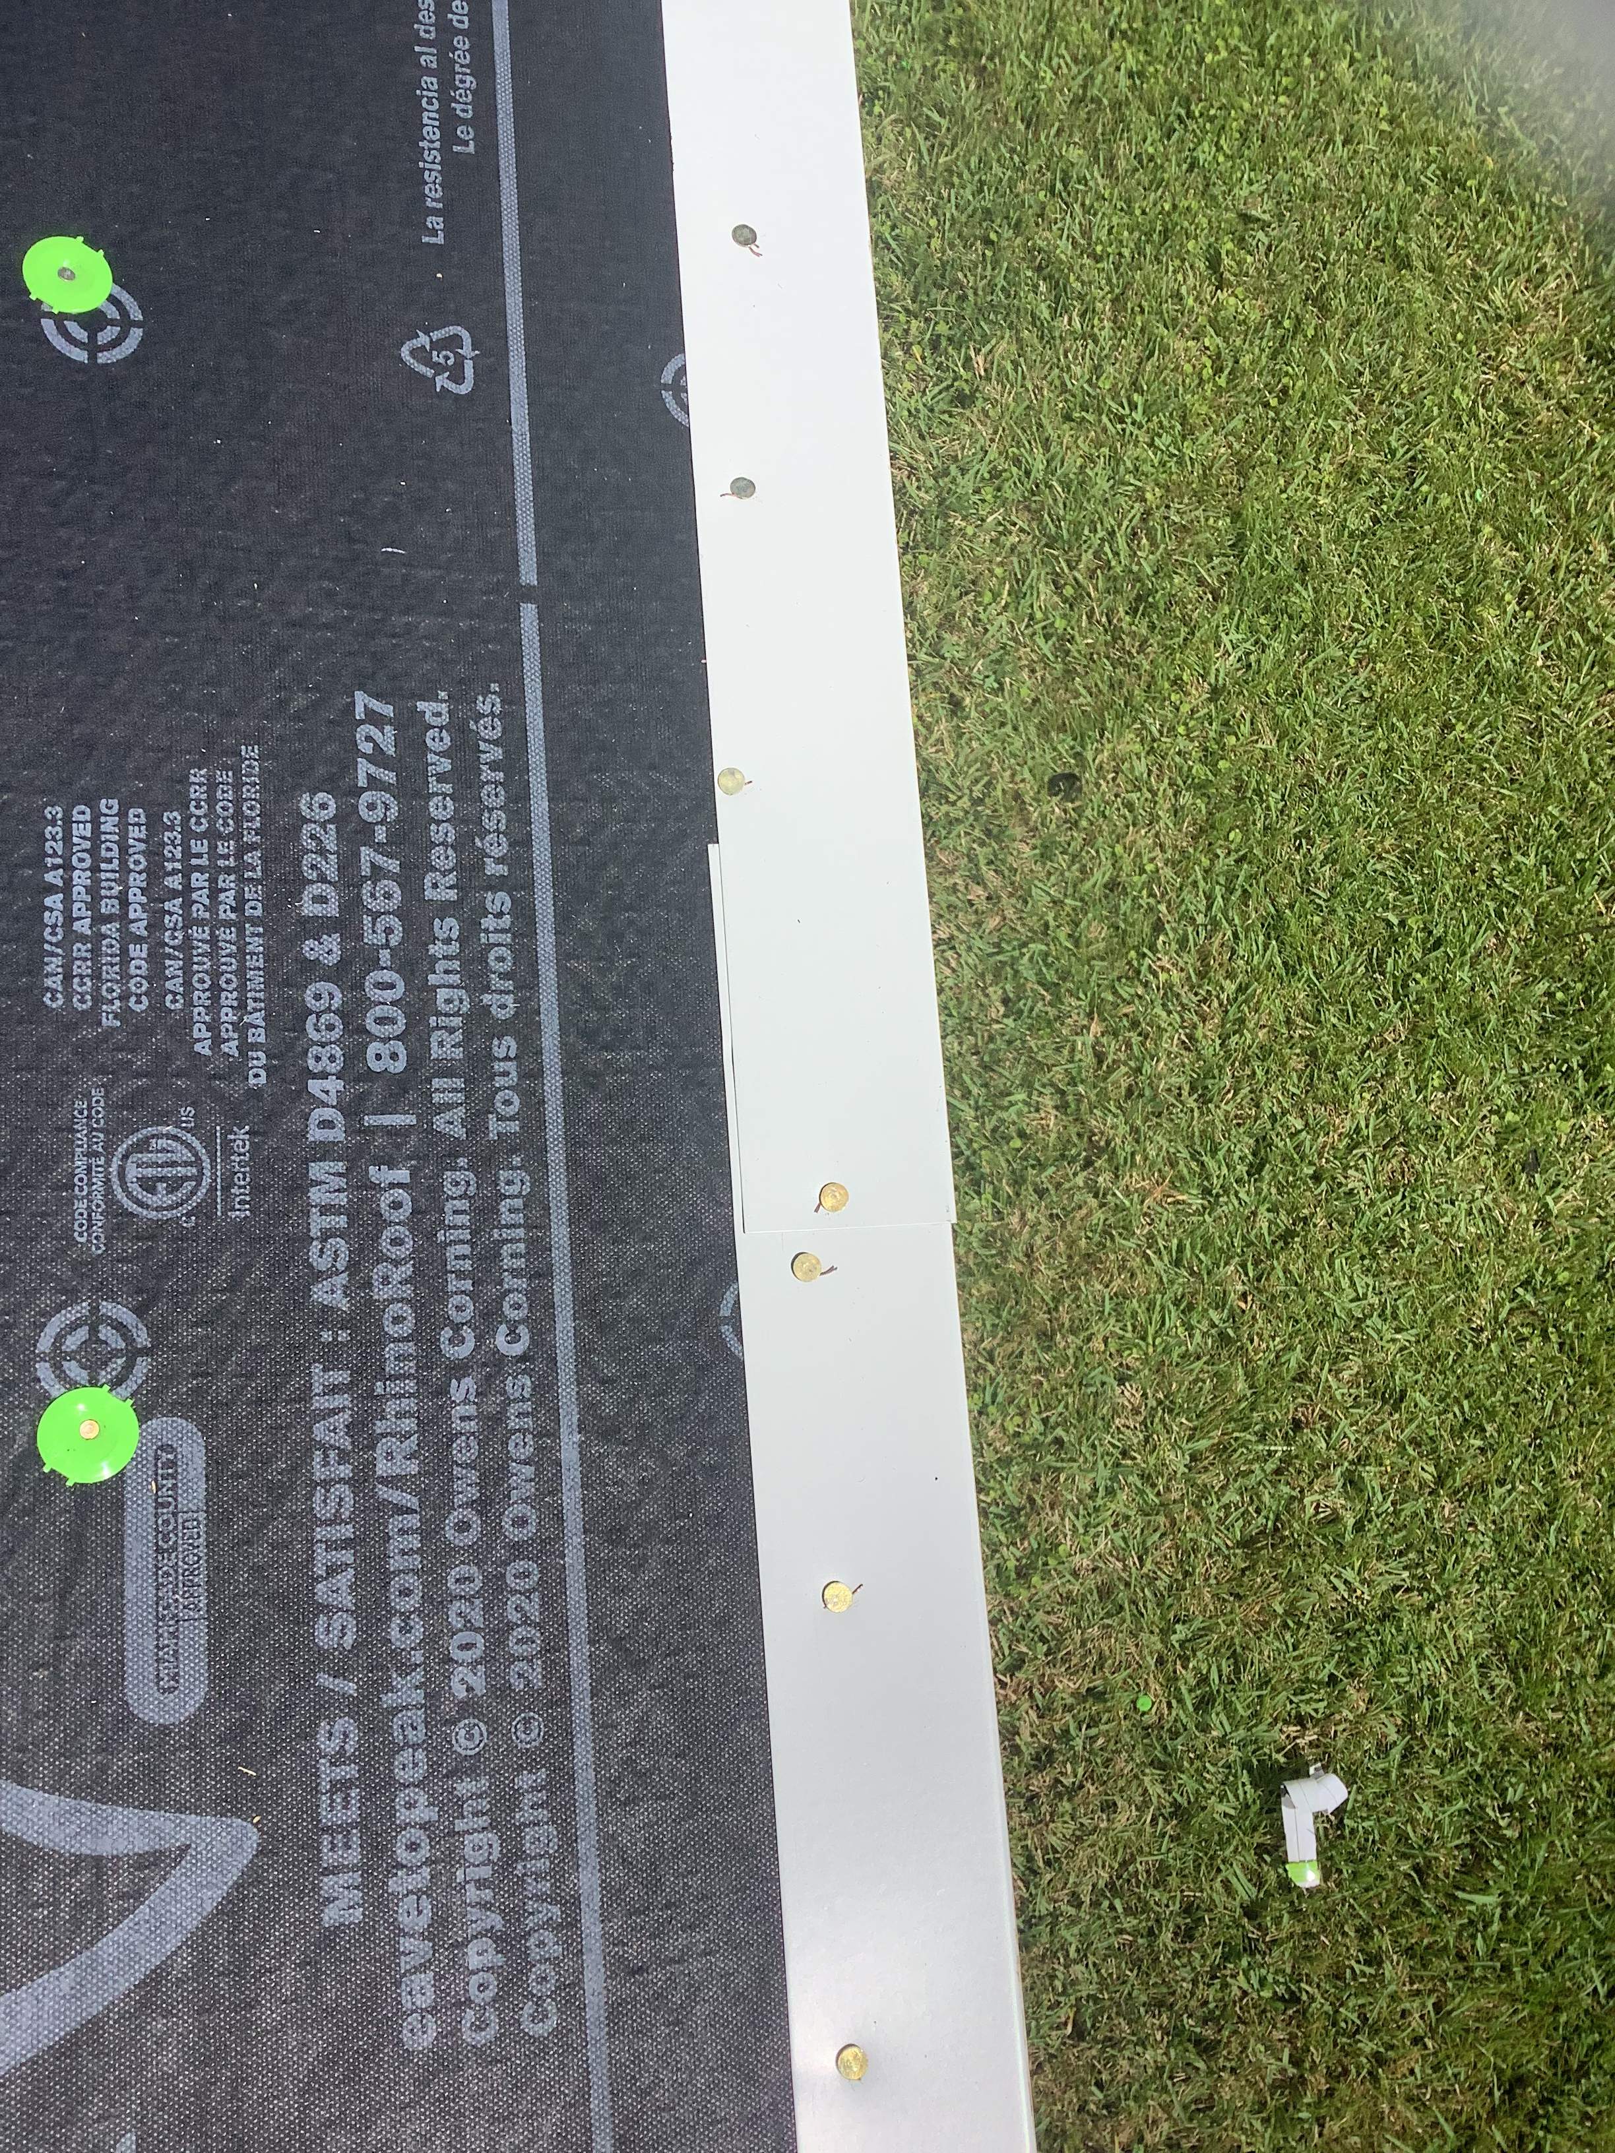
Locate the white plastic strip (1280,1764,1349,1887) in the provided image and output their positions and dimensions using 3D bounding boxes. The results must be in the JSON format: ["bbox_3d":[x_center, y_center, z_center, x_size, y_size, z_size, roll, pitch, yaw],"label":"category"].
[{"bbox_3d":[0.827,1.213,3.122,0.115,0.050,0.182,-5,80,-2],"label":"white plastic strip"}]

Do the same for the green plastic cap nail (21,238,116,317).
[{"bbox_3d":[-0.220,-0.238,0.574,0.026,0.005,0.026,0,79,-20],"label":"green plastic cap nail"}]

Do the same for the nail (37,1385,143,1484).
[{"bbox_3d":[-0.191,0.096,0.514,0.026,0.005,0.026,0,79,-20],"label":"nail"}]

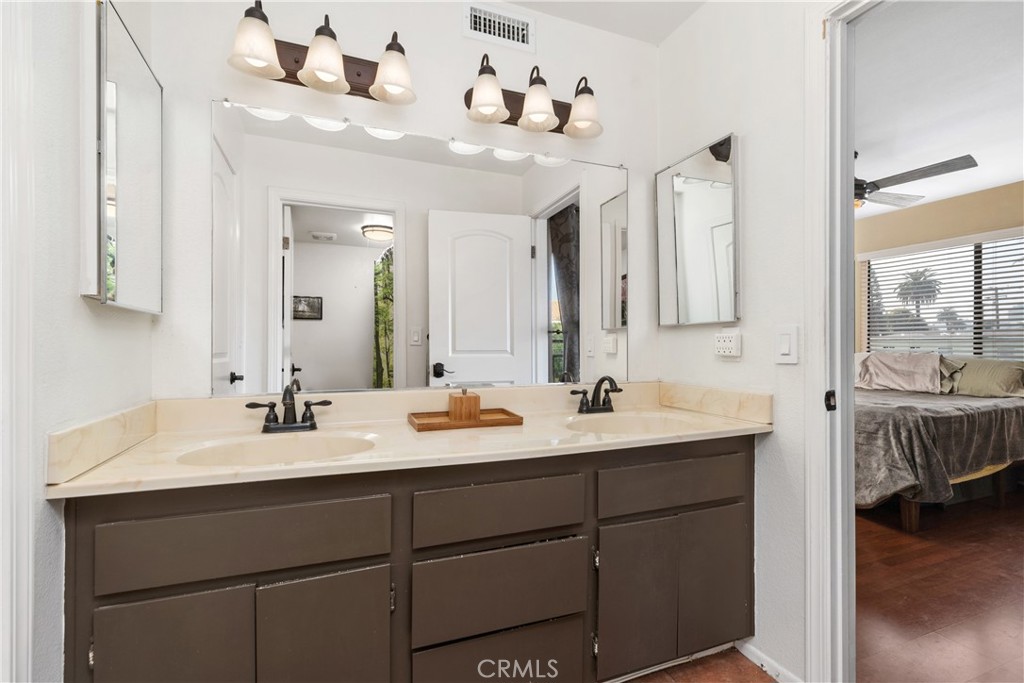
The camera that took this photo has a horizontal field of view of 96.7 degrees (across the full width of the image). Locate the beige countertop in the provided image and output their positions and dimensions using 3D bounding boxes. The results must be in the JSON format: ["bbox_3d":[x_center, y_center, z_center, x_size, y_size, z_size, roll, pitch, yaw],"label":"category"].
[{"bbox_3d":[-0.098,0.236,1.419,1.825,0.119,0.554,0,-1,-21],"label":"beige countertop"}]

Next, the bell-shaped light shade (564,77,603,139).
[{"bbox_3d":[0.269,-0.903,1.731,0.150,0.213,0.165,0,-1,0],"label":"bell-shaped light shade"}]

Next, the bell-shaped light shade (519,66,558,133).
[{"bbox_3d":[0.095,-0.903,1.664,0.150,0.213,0.165,0,-1,0],"label":"bell-shaped light shade"}]

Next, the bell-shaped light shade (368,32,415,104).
[{"bbox_3d":[-0.388,-0.905,1.477,0.150,0.213,0.165,0,-1,-21],"label":"bell-shaped light shade"}]

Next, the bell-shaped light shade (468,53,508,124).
[{"bbox_3d":[-0.086,-0.904,1.594,0.150,0.213,0.165,0,-1,-21],"label":"bell-shaped light shade"}]

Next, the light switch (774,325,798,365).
[{"bbox_3d":[0.866,0.011,1.443,0.011,0.119,0.073,0,-1,-21],"label":"light switch"}]

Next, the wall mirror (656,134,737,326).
[{"bbox_3d":[0.721,-0.400,1.787,0.035,0.660,0.408,0,-1,-21],"label":"wall mirror"}]

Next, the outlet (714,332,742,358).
[{"bbox_3d":[0.777,0.014,1.637,0.035,0.084,0.098,0,-1,-21],"label":"outlet"}]

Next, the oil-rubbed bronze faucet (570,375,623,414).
[{"bbox_3d":[0.352,0.204,1.746,0.235,0.145,0.160,0,-1,-21],"label":"oil-rubbed bronze faucet"}]

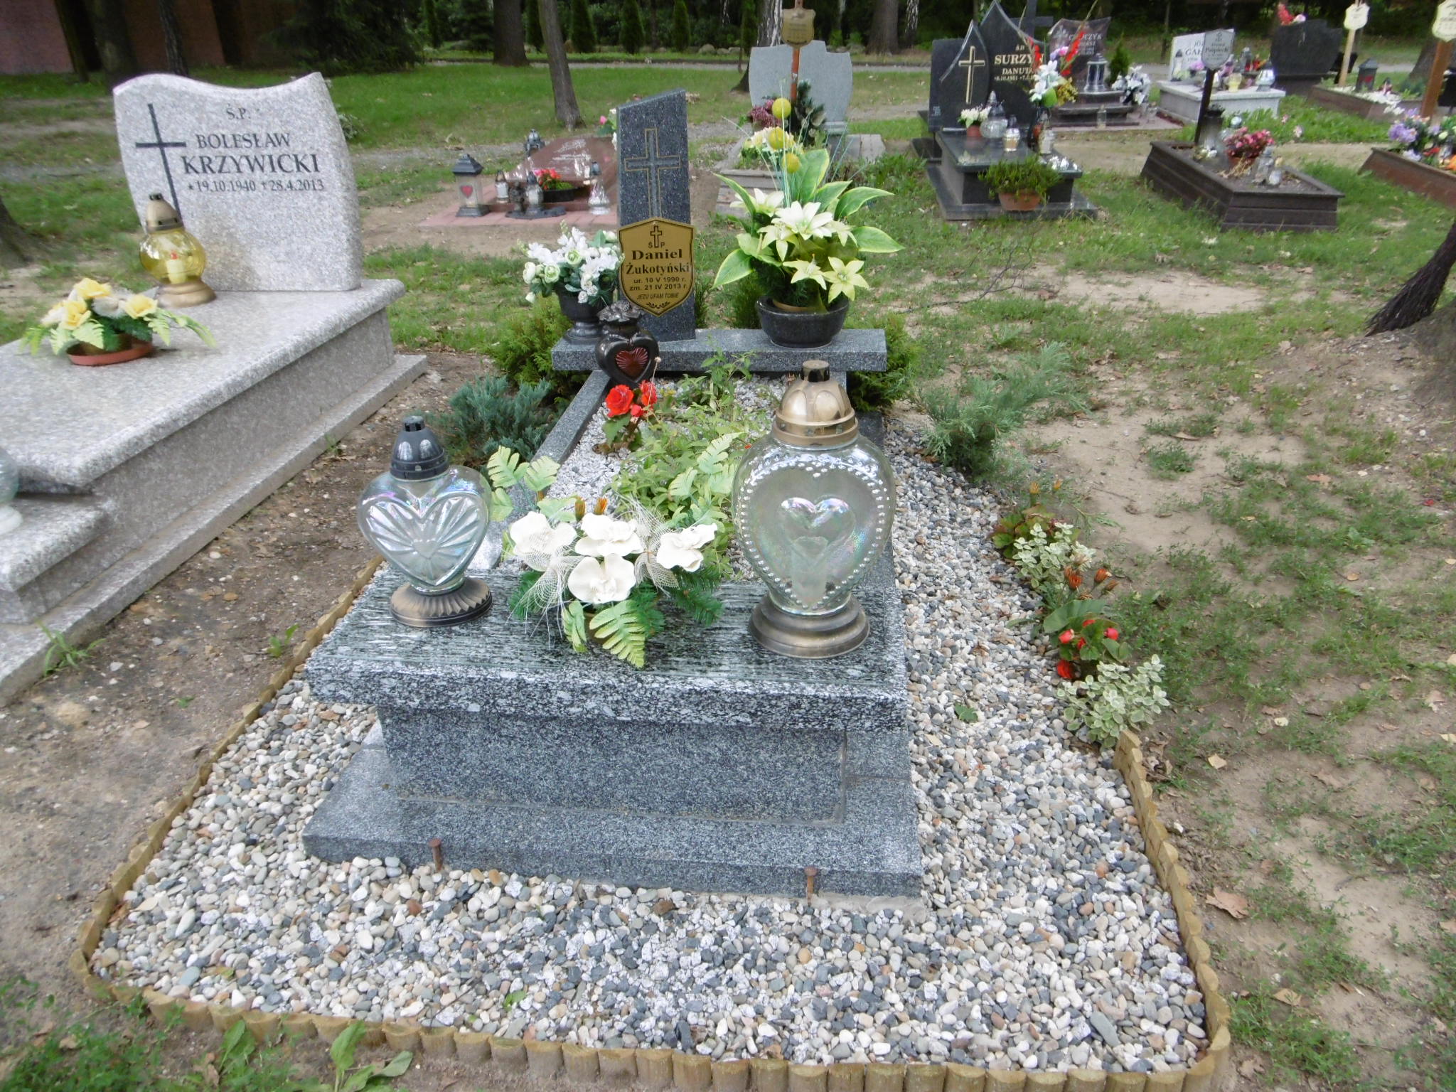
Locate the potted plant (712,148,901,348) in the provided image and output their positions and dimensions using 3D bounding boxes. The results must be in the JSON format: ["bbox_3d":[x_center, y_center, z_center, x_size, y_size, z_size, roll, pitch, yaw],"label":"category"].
[{"bbox_3d":[0.214,-0.809,2.769,0.530,0.510,0.420,2,29,6],"label":"potted plant"}]

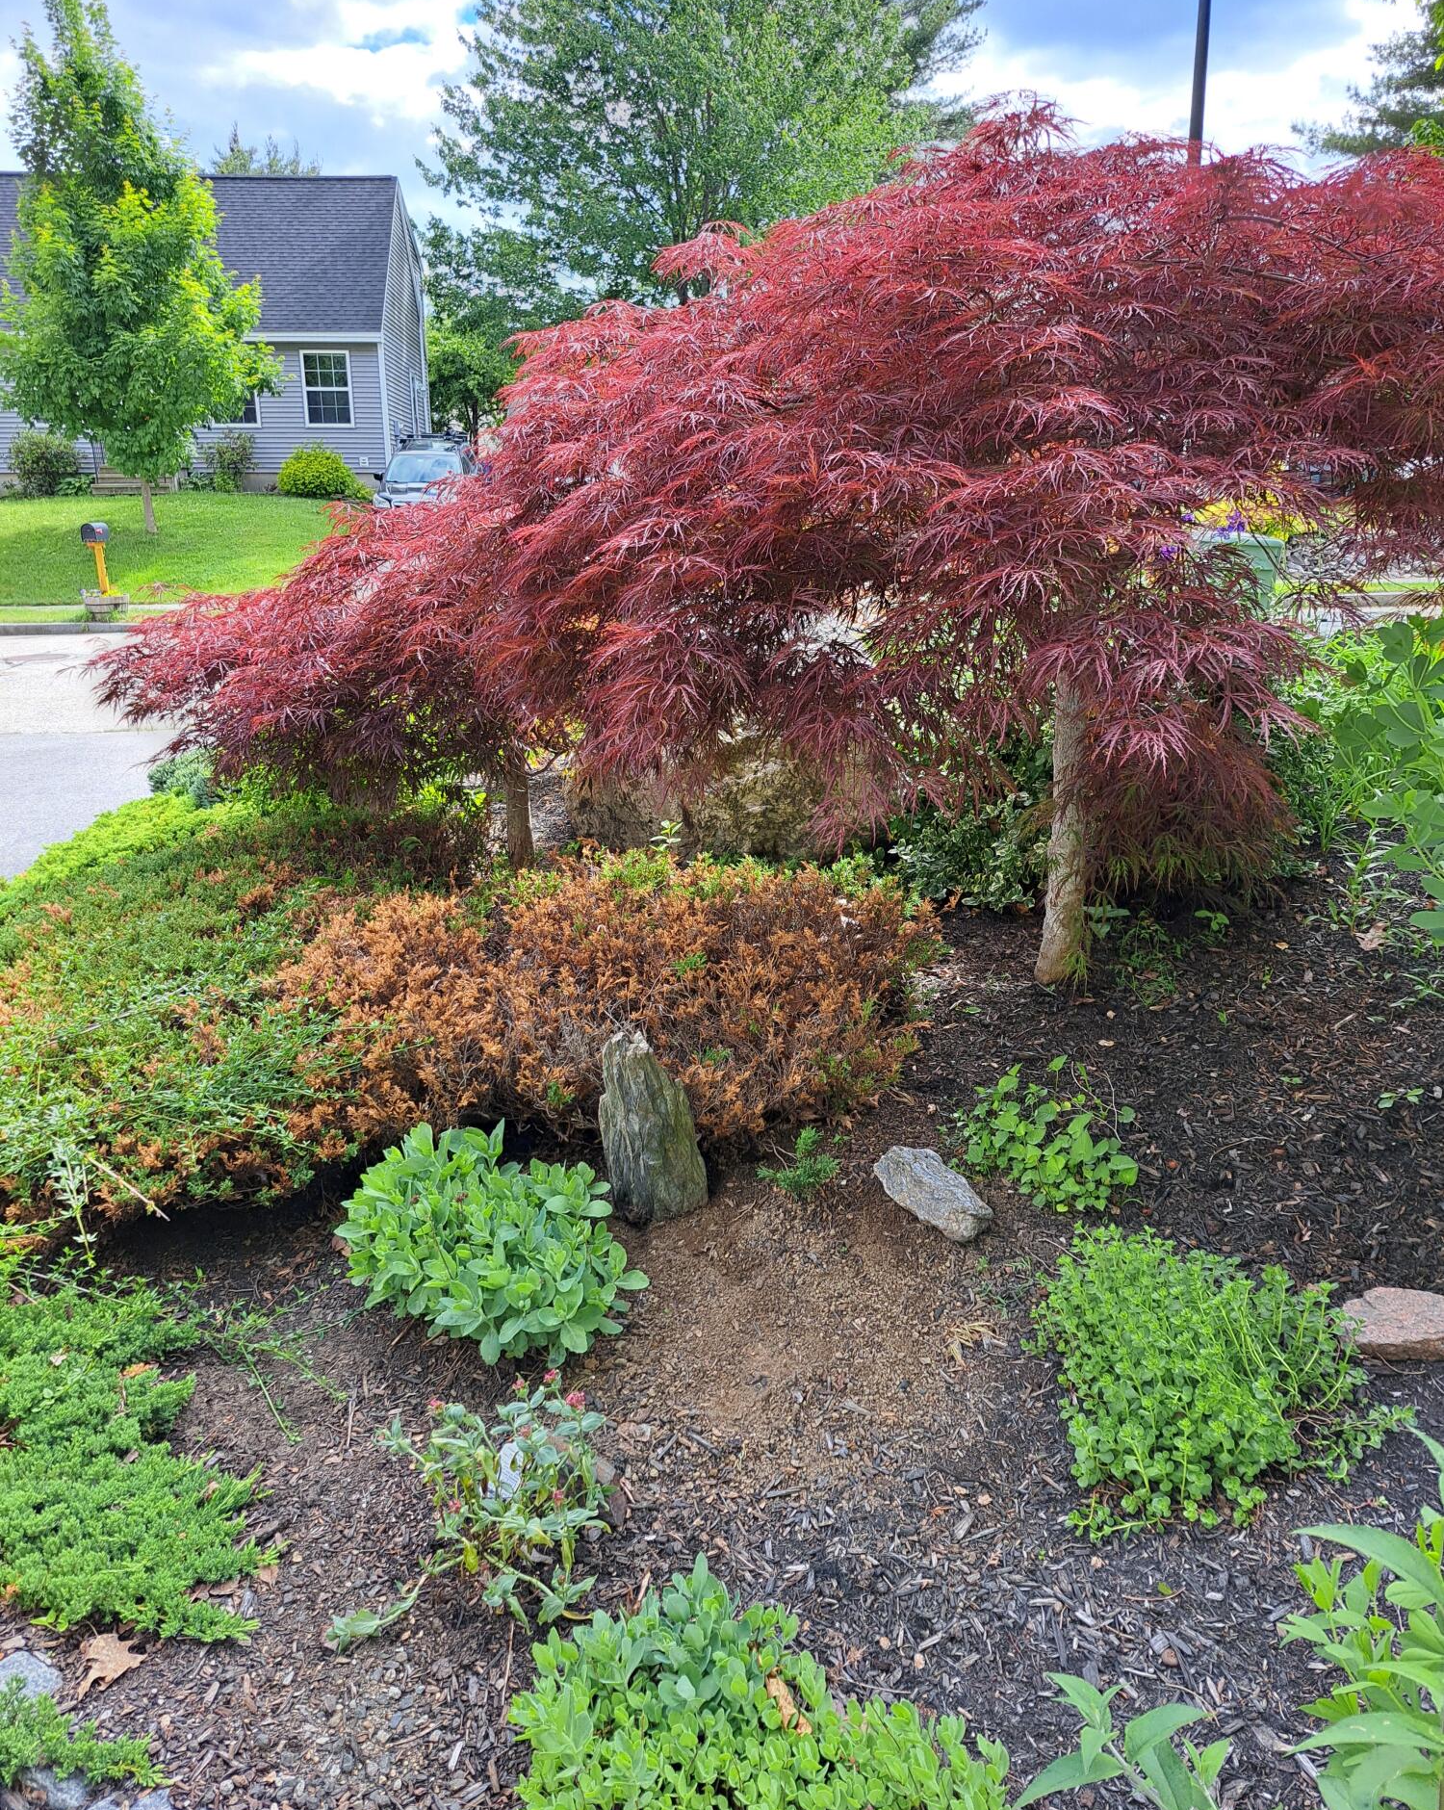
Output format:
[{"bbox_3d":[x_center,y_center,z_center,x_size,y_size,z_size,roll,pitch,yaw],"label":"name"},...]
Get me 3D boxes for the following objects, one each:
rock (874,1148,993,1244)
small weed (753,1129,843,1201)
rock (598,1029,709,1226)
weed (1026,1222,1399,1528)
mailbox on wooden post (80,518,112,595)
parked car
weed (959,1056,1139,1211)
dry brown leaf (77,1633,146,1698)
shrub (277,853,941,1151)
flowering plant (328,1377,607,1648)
[{"bbox_3d":[0.448,0.605,2.829,0.130,0.095,0.270,-16,23,-43],"label":"rock"},{"bbox_3d":[0.166,0.562,2.921,0.180,0.120,0.130,0,17,0],"label":"small weed"},{"bbox_3d":[-0.145,0.452,2.763,0.215,0.390,0.150,1,17,5],"label":"rock"},{"bbox_3d":[0.830,0.757,2.228,0.490,0.180,0.540,6,18,19],"label":"weed"},{"bbox_3d":[-7.748,-4.274,16.569,0.190,0.970,0.480,-1,17,-4],"label":"mailbox on wooden post"},{"bbox_3d":[-5.635,-8.060,25.980,1.830,1.600,4.600,-1,17,-4],"label":"parked car"},{"bbox_3d":[0.728,0.512,3.000,0.380,0.180,0.380,4,17,14],"label":"weed"},{"bbox_3d":[-0.795,0.983,1.737,0.080,0.030,0.095,-16,23,-43],"label":"dry brown leaf"},{"bbox_3d":[-0.297,0.212,3.589,1.580,0.390,1.220,-1,17,-3],"label":"shrub"},{"bbox_3d":[-0.358,0.837,1.907,0.360,0.210,0.320,-4,17,-14],"label":"flowering plant"}]

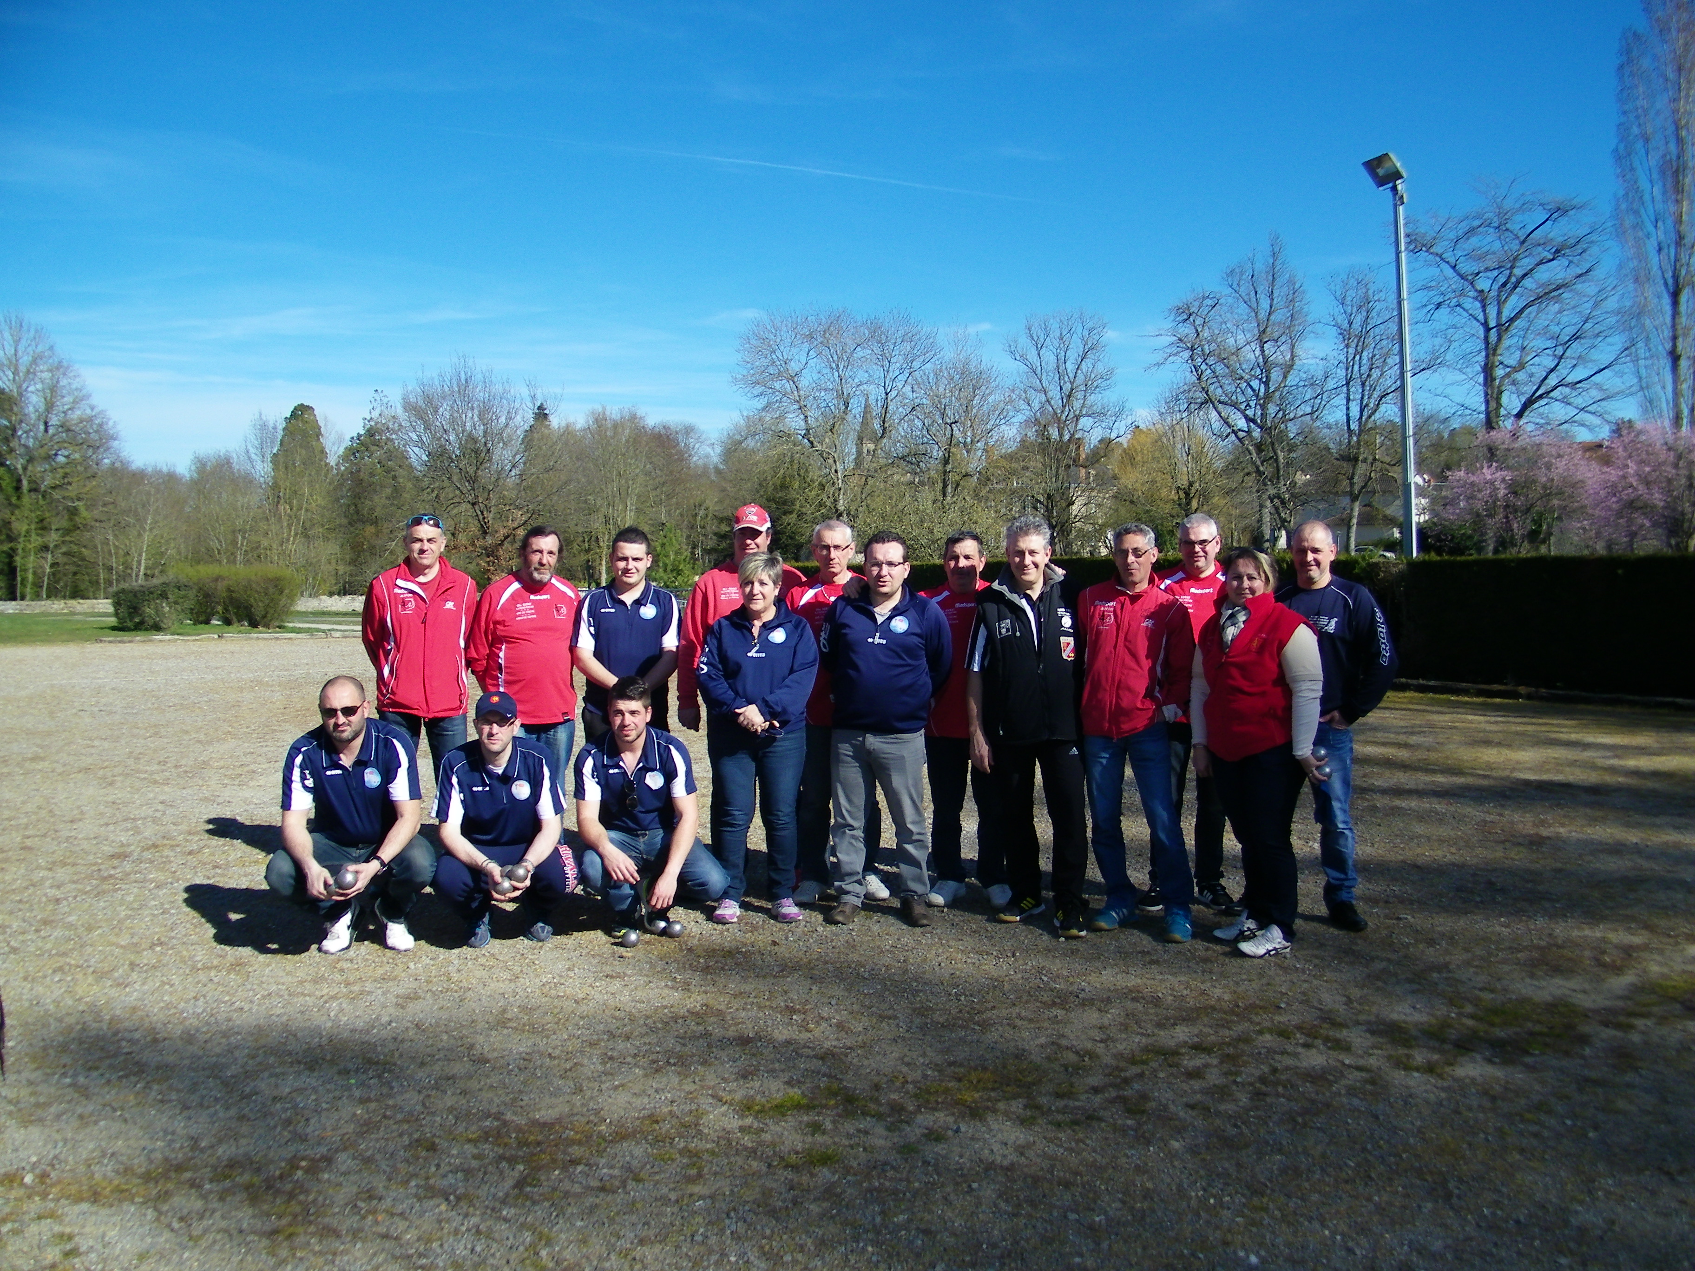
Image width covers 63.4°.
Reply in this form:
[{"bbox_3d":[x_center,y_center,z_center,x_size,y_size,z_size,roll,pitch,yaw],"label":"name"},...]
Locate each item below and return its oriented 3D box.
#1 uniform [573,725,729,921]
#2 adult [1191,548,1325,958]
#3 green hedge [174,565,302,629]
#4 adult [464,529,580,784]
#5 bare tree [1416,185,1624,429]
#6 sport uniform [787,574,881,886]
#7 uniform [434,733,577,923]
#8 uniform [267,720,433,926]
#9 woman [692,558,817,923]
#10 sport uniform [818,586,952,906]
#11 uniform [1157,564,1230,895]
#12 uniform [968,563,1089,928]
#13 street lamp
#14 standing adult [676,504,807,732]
[{"bbox_3d":[-0.873,0.818,6.065,0.660,0.848,0.660,0,3,-10],"label":"uniform"},{"bbox_3d":[1.695,0.448,5.670,0.530,1.640,0.380,1,3,34],"label":"adult"},{"bbox_3d":[-16.398,-1.041,36.992,3.500,1.738,2.600,-1,3,-12],"label":"green hedge"},{"bbox_3d":[-1.518,0.366,6.524,0.540,1.779,0.360,0,3,-9],"label":"adult"},{"bbox_3d":[22.414,-8.375,46.000,7.200,13.500,7.000,-1,2,0],"label":"bare tree"},{"bbox_3d":[-0.060,0.452,6.540,0.500,1.490,0.320,-1,2,0],"label":"sport uniform"},{"bbox_3d":[-1.489,0.849,5.920,0.620,0.840,0.620,-1,2,-11],"label":"uniform"},{"bbox_3d":[-2.111,0.787,5.903,0.690,0.865,0.700,-1,3,-13],"label":"uniform"},{"bbox_3d":[-0.406,0.448,6.168,0.520,1.649,0.360,0,3,0],"label":"woman"},{"bbox_3d":[0.168,0.488,6.120,0.590,1.430,0.350,0,2,5],"label":"sport uniform"},{"bbox_3d":[1.632,0.432,6.340,0.500,1.530,0.320,0,2,6],"label":"uniform"},{"bbox_3d":[0.788,0.465,5.980,0.540,1.540,0.350,-1,2,-3],"label":"uniform"},{"bbox_3d":[7.888,-3.203,19.800,0.650,7.600,0.650,1,3,41],"label":"street lamp"},{"bbox_3d":[-0.474,0.326,6.500,0.620,1.870,0.360,-1,3,-3],"label":"standing adult"}]

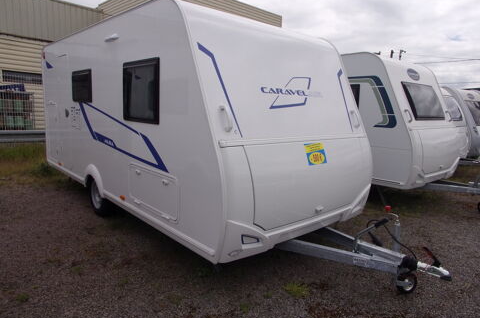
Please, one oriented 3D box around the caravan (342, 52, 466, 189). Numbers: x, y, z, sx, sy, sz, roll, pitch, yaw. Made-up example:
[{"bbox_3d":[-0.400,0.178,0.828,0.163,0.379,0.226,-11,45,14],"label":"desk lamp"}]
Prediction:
[{"bbox_3d":[1.954,-0.897,8.074,2.200,2.349,5.200,-5,9,-39],"label":"caravan"}]

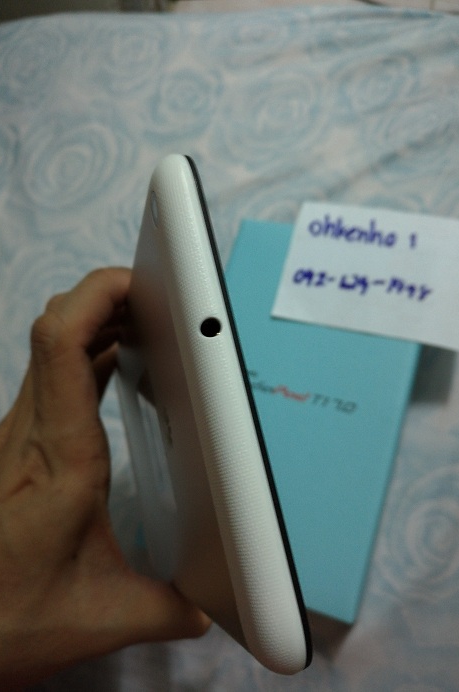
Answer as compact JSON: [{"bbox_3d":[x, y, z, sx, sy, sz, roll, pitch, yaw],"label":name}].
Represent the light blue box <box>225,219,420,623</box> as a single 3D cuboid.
[{"bbox_3d":[0.040,0.034,0.320,0.120,0.046,0.202,13,77,18],"label":"light blue box"}]

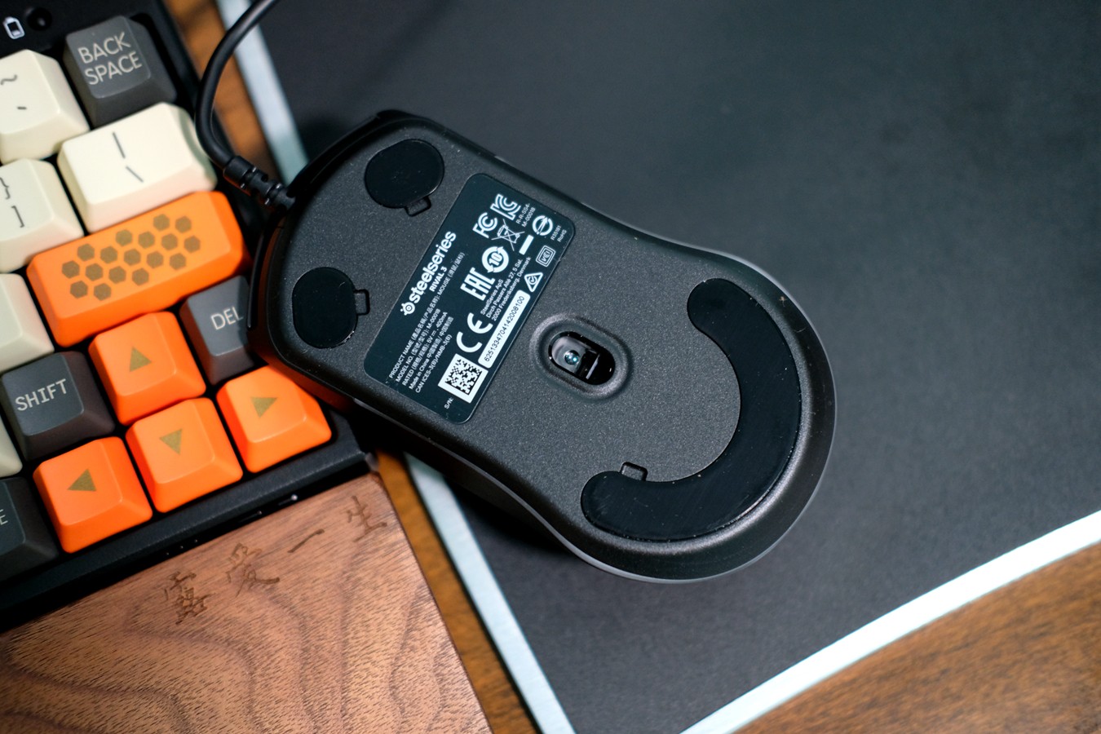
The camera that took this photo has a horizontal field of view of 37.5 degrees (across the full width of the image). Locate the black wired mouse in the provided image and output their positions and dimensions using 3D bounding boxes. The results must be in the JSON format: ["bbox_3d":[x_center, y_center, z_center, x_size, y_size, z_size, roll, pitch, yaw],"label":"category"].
[{"bbox_3d":[-0.002,-0.003,0.327,0.121,0.038,0.067,29,80,4],"label":"black wired mouse"}]

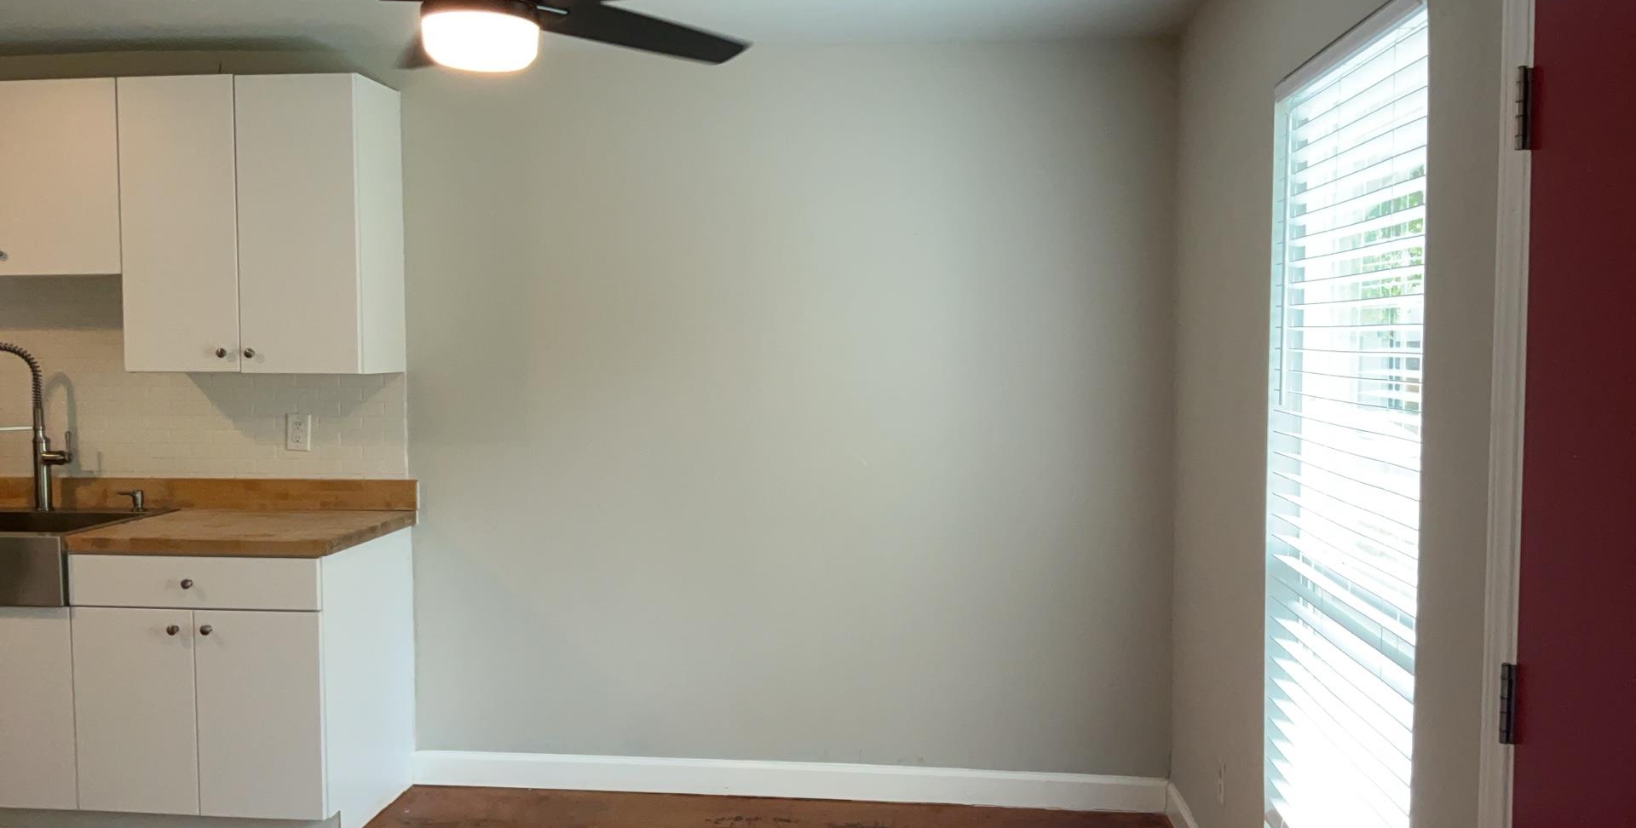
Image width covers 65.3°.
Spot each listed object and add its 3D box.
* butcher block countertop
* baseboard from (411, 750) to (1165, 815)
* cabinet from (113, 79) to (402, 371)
[{"bbox_3d":[-1.758,0.363,3.969,0.794,0.046,0.639,0,3,5],"label":"butcher block countertop"},{"bbox_3d":[-0.118,1.198,4.165,2.483,0.109,0.018,0,3,5],"label":"baseboard"},{"bbox_3d":[-1.764,-0.589,4.082,0.768,0.913,0.321,0,3,5],"label":"cabinet"}]

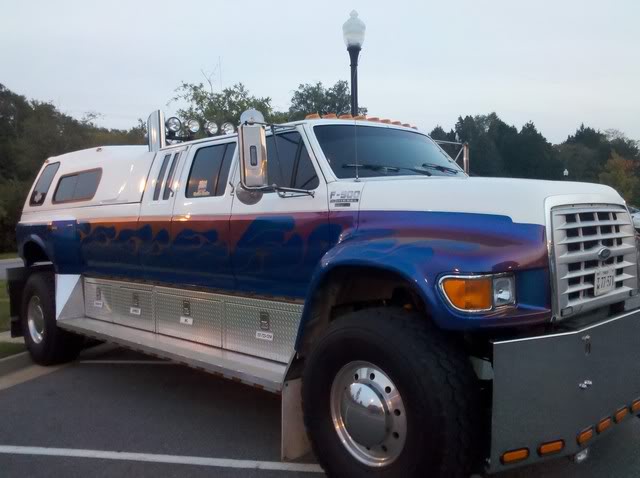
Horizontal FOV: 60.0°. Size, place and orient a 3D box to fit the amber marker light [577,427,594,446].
[{"bbox_3d":[1.368,1.018,2.850,0.160,0.056,0.027,-3,2,-43],"label":"amber marker light"}]

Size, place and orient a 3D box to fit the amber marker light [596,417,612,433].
[{"bbox_3d":[1.557,1.017,3.030,0.160,0.056,0.027,-3,2,-43],"label":"amber marker light"}]

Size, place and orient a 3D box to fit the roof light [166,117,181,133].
[{"bbox_3d":[-1.455,-1.135,5.500,0.145,0.150,0.085,-3,2,-45],"label":"roof light"}]

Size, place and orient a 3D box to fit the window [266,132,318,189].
[{"bbox_3d":[-0.290,-0.571,4.134,0.880,0.460,0.050,0,-16,44],"label":"window"}]

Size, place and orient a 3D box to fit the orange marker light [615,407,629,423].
[{"bbox_3d":[1.748,1.019,3.210,0.155,0.056,0.030,-3,2,-39],"label":"orange marker light"}]

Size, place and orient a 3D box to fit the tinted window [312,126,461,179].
[{"bbox_3d":[0.614,-0.652,4.413,1.500,0.530,0.150,-3,-35,-44],"label":"tinted window"}]

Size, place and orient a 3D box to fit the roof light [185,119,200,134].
[{"bbox_3d":[-1.290,-1.138,5.611,0.090,0.137,0.130,0,2,45],"label":"roof light"}]

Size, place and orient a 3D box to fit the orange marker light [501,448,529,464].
[{"bbox_3d":[0.936,1.040,2.645,0.160,0.056,0.030,-2,1,-22],"label":"orange marker light"}]

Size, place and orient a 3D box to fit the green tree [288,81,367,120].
[{"bbox_3d":[0.406,-3.200,30.000,5.200,9.700,5.200,-1,1,0],"label":"green tree"}]

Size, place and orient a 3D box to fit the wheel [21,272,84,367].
[{"bbox_3d":[-3.359,0.994,6.956,0.410,1.120,1.120,-3,2,-45],"label":"wheel"}]

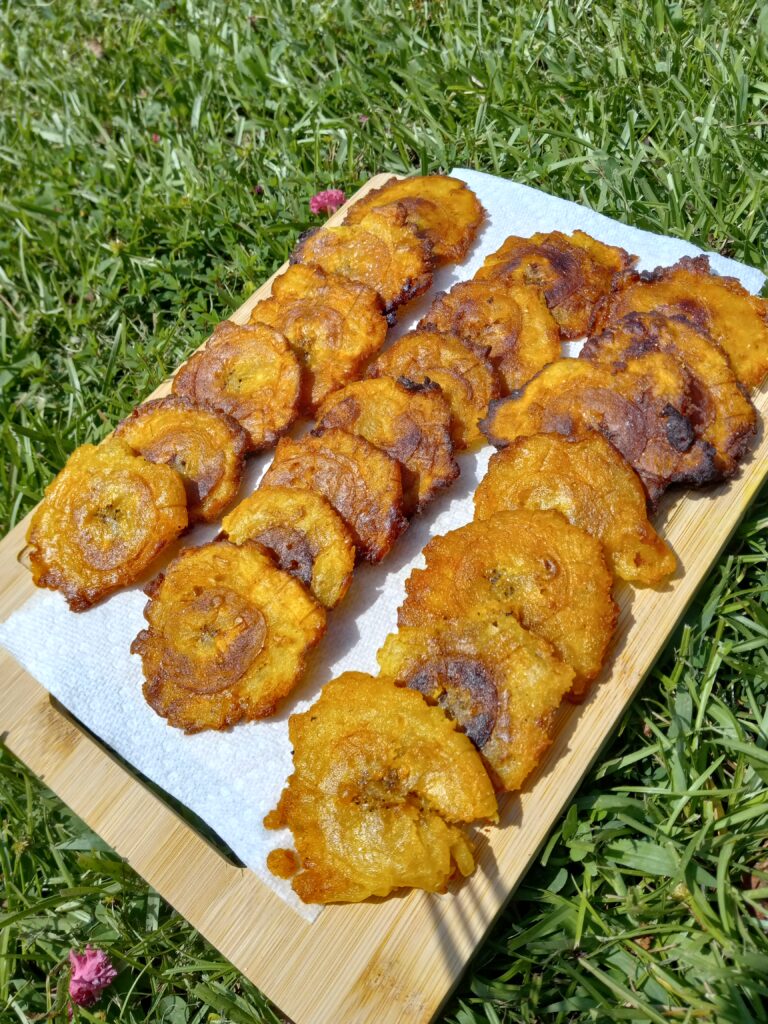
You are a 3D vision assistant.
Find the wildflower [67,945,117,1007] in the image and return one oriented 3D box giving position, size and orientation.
[{"bbox_3d":[-0.086,0.137,0.236,0.013,0.014,0.016,0,62,6],"label":"wildflower"}]

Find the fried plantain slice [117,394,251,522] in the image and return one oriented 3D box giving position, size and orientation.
[{"bbox_3d":[-0.078,-0.019,0.302,0.056,0.012,0.053,-4,70,11],"label":"fried plantain slice"}]

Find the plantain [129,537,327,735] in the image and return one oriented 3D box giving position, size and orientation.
[{"bbox_3d":[-0.054,0.040,0.267,0.064,0.013,0.064,-4,69,10],"label":"plantain"}]

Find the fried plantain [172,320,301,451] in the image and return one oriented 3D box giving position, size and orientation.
[{"bbox_3d":[-0.055,-0.051,0.316,0.057,0.012,0.053,-4,70,11],"label":"fried plantain"}]

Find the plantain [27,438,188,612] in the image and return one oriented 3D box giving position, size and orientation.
[{"bbox_3d":[-0.103,0.004,0.290,0.058,0.013,0.060,-4,69,10],"label":"plantain"}]

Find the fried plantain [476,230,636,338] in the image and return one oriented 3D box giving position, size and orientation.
[{"bbox_3d":[0.073,-0.104,0.354,0.060,0.014,0.062,-2,66,5],"label":"fried plantain"}]

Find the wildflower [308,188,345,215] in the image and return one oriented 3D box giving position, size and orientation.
[{"bbox_3d":[-0.026,-0.145,0.374,0.016,0.012,0.015,0,49,6],"label":"wildflower"}]

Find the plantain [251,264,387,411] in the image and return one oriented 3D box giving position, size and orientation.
[{"bbox_3d":[-0.031,-0.072,0.327,0.059,0.012,0.059,32,79,20],"label":"plantain"}]

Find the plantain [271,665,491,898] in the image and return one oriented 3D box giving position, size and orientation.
[{"bbox_3d":[-0.002,0.084,0.239,0.068,0.014,0.063,32,79,20],"label":"plantain"}]

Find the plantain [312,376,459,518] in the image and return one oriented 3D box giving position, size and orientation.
[{"bbox_3d":[0.001,-0.026,0.297,0.058,0.012,0.053,-4,70,11],"label":"plantain"}]

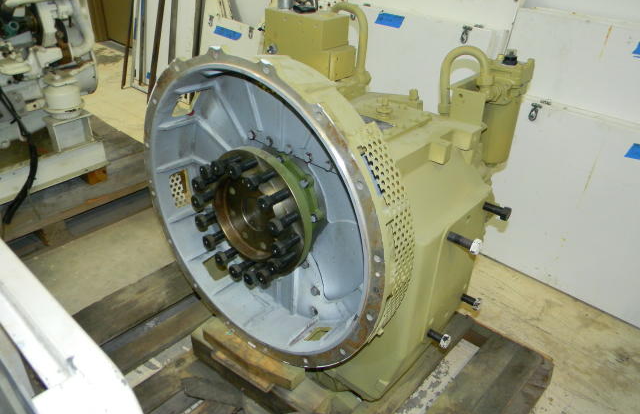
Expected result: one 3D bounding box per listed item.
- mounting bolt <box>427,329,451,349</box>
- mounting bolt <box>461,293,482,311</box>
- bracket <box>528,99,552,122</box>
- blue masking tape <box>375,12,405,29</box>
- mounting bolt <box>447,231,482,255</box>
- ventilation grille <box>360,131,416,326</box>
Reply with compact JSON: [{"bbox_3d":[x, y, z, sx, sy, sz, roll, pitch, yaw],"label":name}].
[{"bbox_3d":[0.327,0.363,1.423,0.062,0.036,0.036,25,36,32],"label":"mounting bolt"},{"bbox_3d":[0.459,0.287,1.567,0.056,0.034,0.034,25,36,32],"label":"mounting bolt"},{"bbox_3d":[0.825,-0.360,1.954,0.072,0.084,0.020,28,23,35],"label":"bracket"},{"bbox_3d":[0.322,-0.857,2.384,0.147,0.049,0.003,28,23,35],"label":"blue masking tape"},{"bbox_3d":[0.345,0.085,1.239,0.084,0.036,0.036,25,36,32],"label":"mounting bolt"},{"bbox_3d":[0.120,0.076,0.952,0.078,0.435,0.080,16,31,37],"label":"ventilation grille"}]

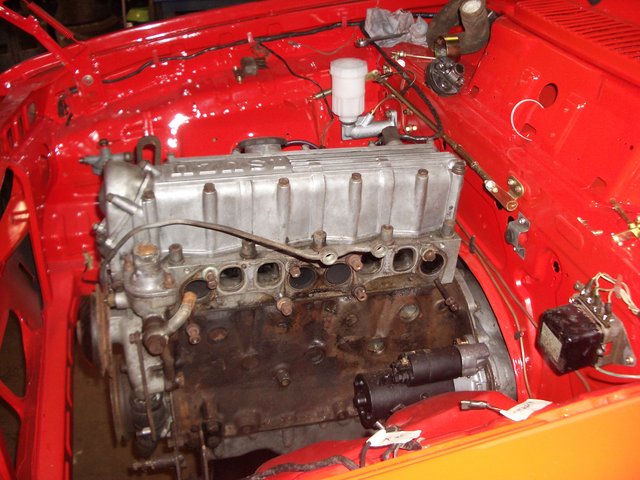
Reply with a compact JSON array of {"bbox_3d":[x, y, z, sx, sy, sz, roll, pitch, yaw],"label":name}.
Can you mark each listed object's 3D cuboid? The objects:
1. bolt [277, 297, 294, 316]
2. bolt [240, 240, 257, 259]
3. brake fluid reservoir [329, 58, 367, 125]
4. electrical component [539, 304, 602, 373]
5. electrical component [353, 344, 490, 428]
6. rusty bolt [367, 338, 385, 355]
[{"bbox_3d":[-0.047,0.091,0.888,0.018,0.018,0.026,-5,28,-14],"label":"bolt"},{"bbox_3d":[-0.096,0.013,0.867,0.018,0.022,0.018,-5,28,-14],"label":"bolt"},{"bbox_3d":[0.053,-0.269,1.170,0.066,0.110,0.066,-1,28,0],"label":"brake fluid reservoir"},{"bbox_3d":[0.276,0.109,0.720,0.043,0.051,0.052,-13,34,-8],"label":"electrical component"},{"bbox_3d":[0.154,0.215,0.962,0.185,0.110,0.085,-5,28,-14],"label":"electrical component"},{"bbox_3d":[0.084,0.161,0.978,0.022,0.022,0.012,-5,28,-14],"label":"rusty bolt"}]

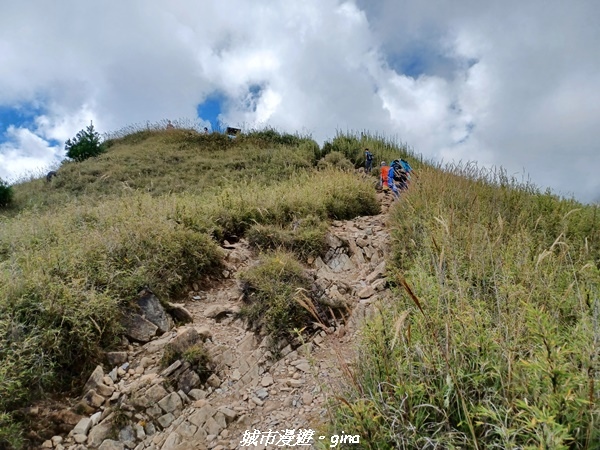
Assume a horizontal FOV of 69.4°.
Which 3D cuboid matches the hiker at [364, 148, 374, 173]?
[{"bbox_3d":[4.591,-4.190,28.500,0.550,1.680,0.480,5,-9,-36],"label":"hiker"}]

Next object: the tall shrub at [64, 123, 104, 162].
[{"bbox_3d":[-12.653,-4.826,25.500,2.200,2.400,2.100,3,-8,-25],"label":"tall shrub"}]

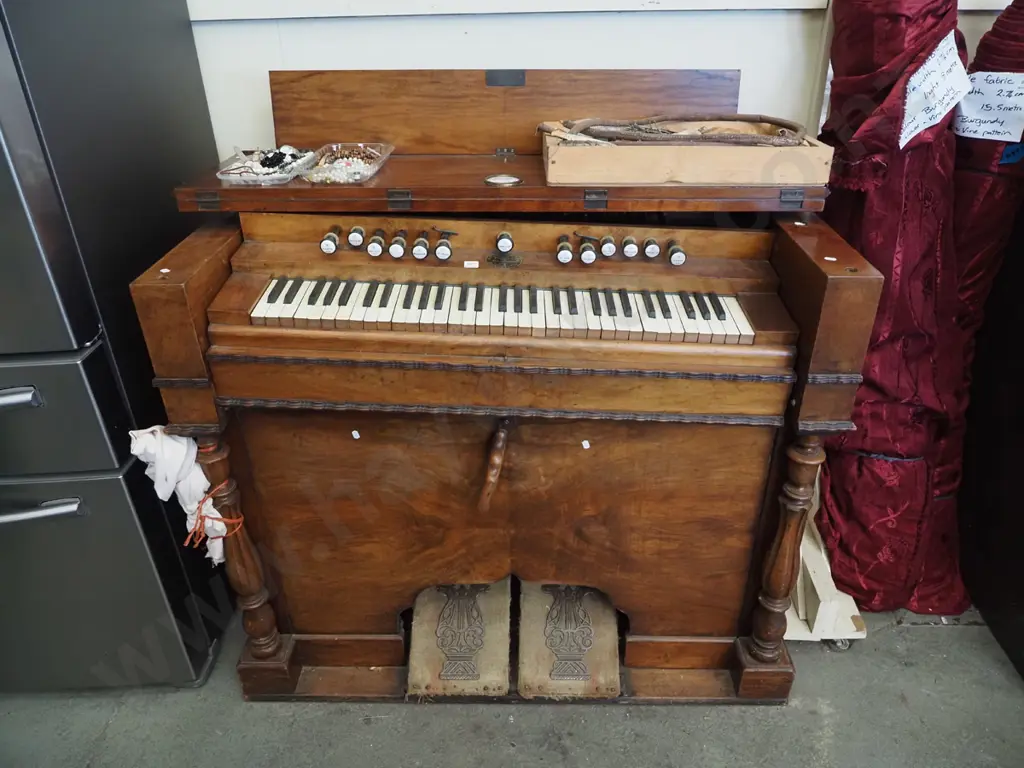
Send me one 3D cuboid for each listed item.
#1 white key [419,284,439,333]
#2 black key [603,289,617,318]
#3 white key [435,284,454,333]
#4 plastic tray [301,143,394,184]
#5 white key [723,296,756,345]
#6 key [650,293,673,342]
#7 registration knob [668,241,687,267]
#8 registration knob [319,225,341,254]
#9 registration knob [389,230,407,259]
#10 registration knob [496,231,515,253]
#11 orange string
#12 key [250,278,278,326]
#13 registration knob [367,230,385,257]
[{"bbox_3d":[-0.142,-0.132,1.246,0.022,0.020,0.132,2,36,-1],"label":"white key"},{"bbox_3d":[0.176,-0.148,1.260,0.011,0.012,0.088,2,37,-1],"label":"black key"},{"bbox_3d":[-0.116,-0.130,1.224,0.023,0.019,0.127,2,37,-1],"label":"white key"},{"bbox_3d":[-0.316,-0.434,1.396,0.147,0.044,0.160,-1,29,0],"label":"plastic tray"},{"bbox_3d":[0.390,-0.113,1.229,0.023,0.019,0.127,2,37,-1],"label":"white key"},{"bbox_3d":[0.257,-0.118,1.250,0.022,0.020,0.132,2,36,-1],"label":"key"},{"bbox_3d":[0.303,-0.247,1.319,0.030,0.030,0.066,2,37,-1],"label":"registration knob"},{"bbox_3d":[-0.325,-0.264,1.289,0.031,0.031,0.074,2,36,-1],"label":"registration knob"},{"bbox_3d":[-0.196,-0.250,1.247,0.029,0.029,0.072,2,37,-1],"label":"registration knob"},{"bbox_3d":[-0.012,-0.262,1.310,0.031,0.031,0.035,2,36,-1],"label":"registration knob"},{"bbox_3d":[-0.564,0.240,1.334,0.120,0.145,0.080,0,29,2],"label":"orange string"},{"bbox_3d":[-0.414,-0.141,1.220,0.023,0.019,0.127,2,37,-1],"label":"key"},{"bbox_3d":[-0.234,-0.252,1.246,0.029,0.029,0.072,2,37,-1],"label":"registration knob"}]

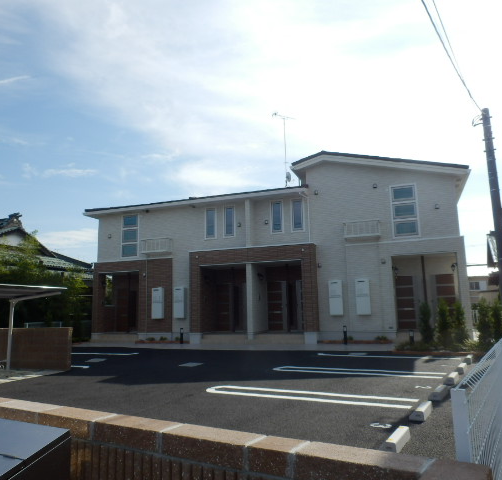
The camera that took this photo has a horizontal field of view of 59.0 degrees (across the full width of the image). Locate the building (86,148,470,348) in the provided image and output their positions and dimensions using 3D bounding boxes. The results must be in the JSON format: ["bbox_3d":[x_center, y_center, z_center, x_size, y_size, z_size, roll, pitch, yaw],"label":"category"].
[{"bbox_3d":[1.310,0.963,21.300,16.082,7.289,8.500,-4,-10,18],"label":"building"}]

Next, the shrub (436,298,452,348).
[{"bbox_3d":[5.712,2.465,13.165,0.451,1.443,0.451,-4,-10,18],"label":"shrub"}]

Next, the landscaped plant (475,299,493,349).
[{"bbox_3d":[6.751,2.402,12.829,0.494,1.406,0.494,-4,-10,18],"label":"landscaped plant"}]

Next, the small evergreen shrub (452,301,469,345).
[{"bbox_3d":[6.191,2.456,13.113,0.505,1.321,0.505,-4,-10,18],"label":"small evergreen shrub"}]

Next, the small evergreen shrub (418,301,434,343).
[{"bbox_3d":[5.384,2.533,13.689,0.469,1.319,0.469,-4,-10,18],"label":"small evergreen shrub"}]

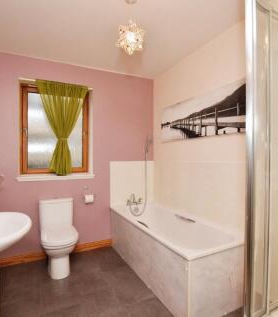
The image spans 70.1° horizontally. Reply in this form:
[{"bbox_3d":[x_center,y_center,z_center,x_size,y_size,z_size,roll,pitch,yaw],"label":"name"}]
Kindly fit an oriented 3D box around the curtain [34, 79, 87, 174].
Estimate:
[{"bbox_3d":[-0.989,-0.371,2.581,0.628,1.178,0.080,0,0,-25],"label":"curtain"}]

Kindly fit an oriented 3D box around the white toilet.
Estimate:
[{"bbox_3d":[-0.914,0.875,2.234,0.380,0.780,0.660,0,0,-25],"label":"white toilet"}]

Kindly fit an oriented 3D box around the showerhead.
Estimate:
[{"bbox_3d":[0.161,-0.199,3.041,0.070,0.260,0.110,0,0,-25],"label":"showerhead"}]

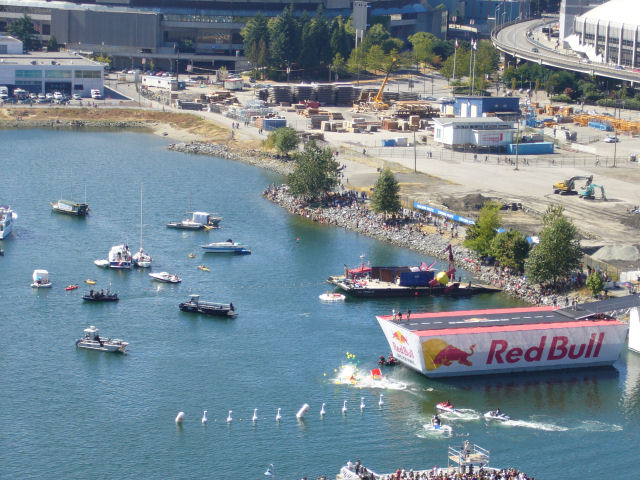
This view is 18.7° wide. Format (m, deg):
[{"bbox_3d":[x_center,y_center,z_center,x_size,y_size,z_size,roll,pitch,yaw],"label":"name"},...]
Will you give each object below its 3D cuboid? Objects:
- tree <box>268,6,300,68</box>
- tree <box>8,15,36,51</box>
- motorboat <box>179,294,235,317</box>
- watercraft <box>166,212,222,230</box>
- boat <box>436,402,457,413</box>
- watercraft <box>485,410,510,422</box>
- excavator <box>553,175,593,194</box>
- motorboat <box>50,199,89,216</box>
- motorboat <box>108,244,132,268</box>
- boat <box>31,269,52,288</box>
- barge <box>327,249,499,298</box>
[{"bbox_3d":[-12.638,-70.513,692.478,10.700,23.000,10.700,1,11,0],"label":"tree"},{"bbox_3d":[-97.610,-67.650,639.060,9.500,14.000,9.500,2,11,0],"label":"tree"},{"bbox_3d":[-18.360,10.510,318.120,9.200,2.600,2.800,5,12,19],"label":"motorboat"},{"bbox_3d":[-25.300,-4.130,389.790,10.200,3.100,3.300,5,12,17],"label":"watercraft"},{"bbox_3d":[18.466,24.314,283.426,3.000,1.000,1.100,9,13,37],"label":"boat"},{"bbox_3d":[23.970,23.400,261.820,3.400,1.400,1.200,7,12,25],"label":"watercraft"},{"bbox_3d":[54.170,-11.850,415.210,8.300,4.100,2.800,3,11,10],"label":"excavator"},{"bbox_3d":[-51.810,-6.820,401.370,7.900,2.500,2.800,12,15,43],"label":"motorboat"},{"bbox_3d":[-39.311,2.909,382.791,3.800,3.500,9.500,1,11,0],"label":"motorboat"},{"bbox_3d":[-51.834,7.175,361.410,2.900,2.600,5.000,2,11,6],"label":"boat"},{"bbox_3d":[17.230,5.170,356.890,29.500,8.000,11.000,-1,10,-15],"label":"barge"}]

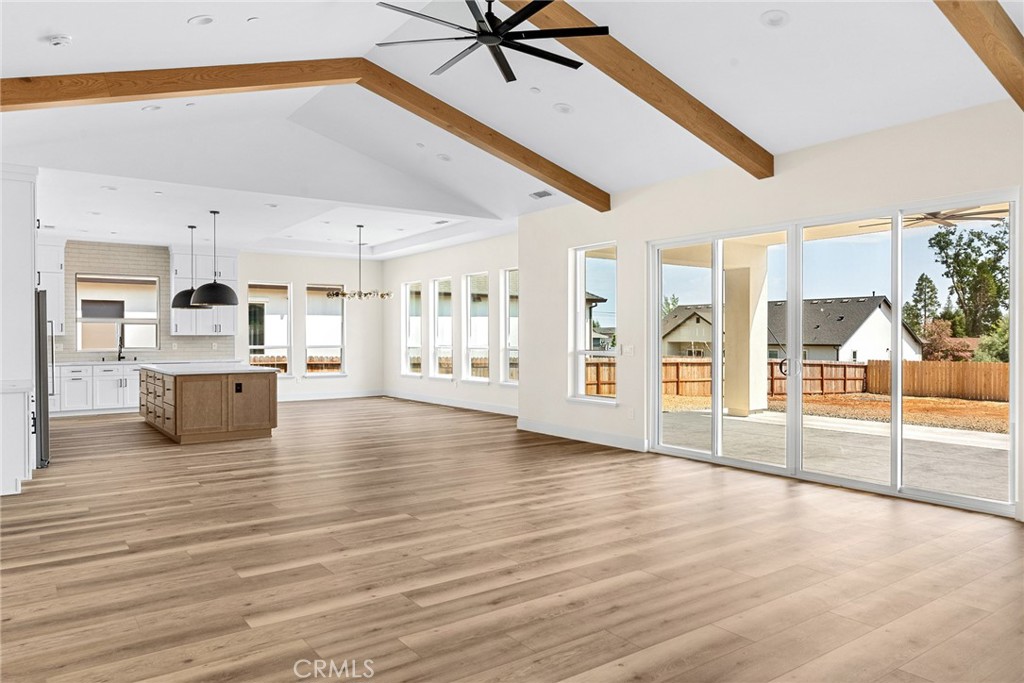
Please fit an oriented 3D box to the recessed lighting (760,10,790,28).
[{"bbox_3d":[1.821,-2.228,4.715,0.195,0.030,0.195,18,-10,-35],"label":"recessed lighting"}]

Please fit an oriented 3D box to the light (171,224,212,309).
[{"bbox_3d":[-4.898,-1.142,10.464,0.575,1.225,0.575,-1,1,-36],"label":"light"}]

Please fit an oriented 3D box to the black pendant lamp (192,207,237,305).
[{"bbox_3d":[-4.005,-1.133,9.195,0.580,1.221,0.580,-1,1,-36],"label":"black pendant lamp"}]

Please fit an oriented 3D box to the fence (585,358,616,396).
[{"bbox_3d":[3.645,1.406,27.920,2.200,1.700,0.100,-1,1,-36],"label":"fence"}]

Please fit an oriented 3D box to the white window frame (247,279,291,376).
[{"bbox_3d":[-4.965,-0.236,13.995,0.913,1.964,0.120,-1,1,-36],"label":"white window frame"}]

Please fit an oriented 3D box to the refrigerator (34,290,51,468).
[{"bbox_3d":[-5.400,0.398,7.281,0.800,1.830,0.910,-1,1,-36],"label":"refrigerator"}]

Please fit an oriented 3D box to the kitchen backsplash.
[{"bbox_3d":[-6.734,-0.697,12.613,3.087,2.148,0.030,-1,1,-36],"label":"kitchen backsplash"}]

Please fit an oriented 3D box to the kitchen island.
[{"bbox_3d":[-4.523,0.826,10.023,1.313,0.913,2.901,-1,1,-36],"label":"kitchen island"}]

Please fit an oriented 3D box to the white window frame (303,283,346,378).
[{"bbox_3d":[-4.025,-0.239,14.688,0.913,1.978,0.120,-1,1,-36],"label":"white window frame"}]

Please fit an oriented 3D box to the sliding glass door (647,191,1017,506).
[{"bbox_3d":[2.705,0.094,6.473,0.140,2.413,3.541,-1,1,-36],"label":"sliding glass door"}]

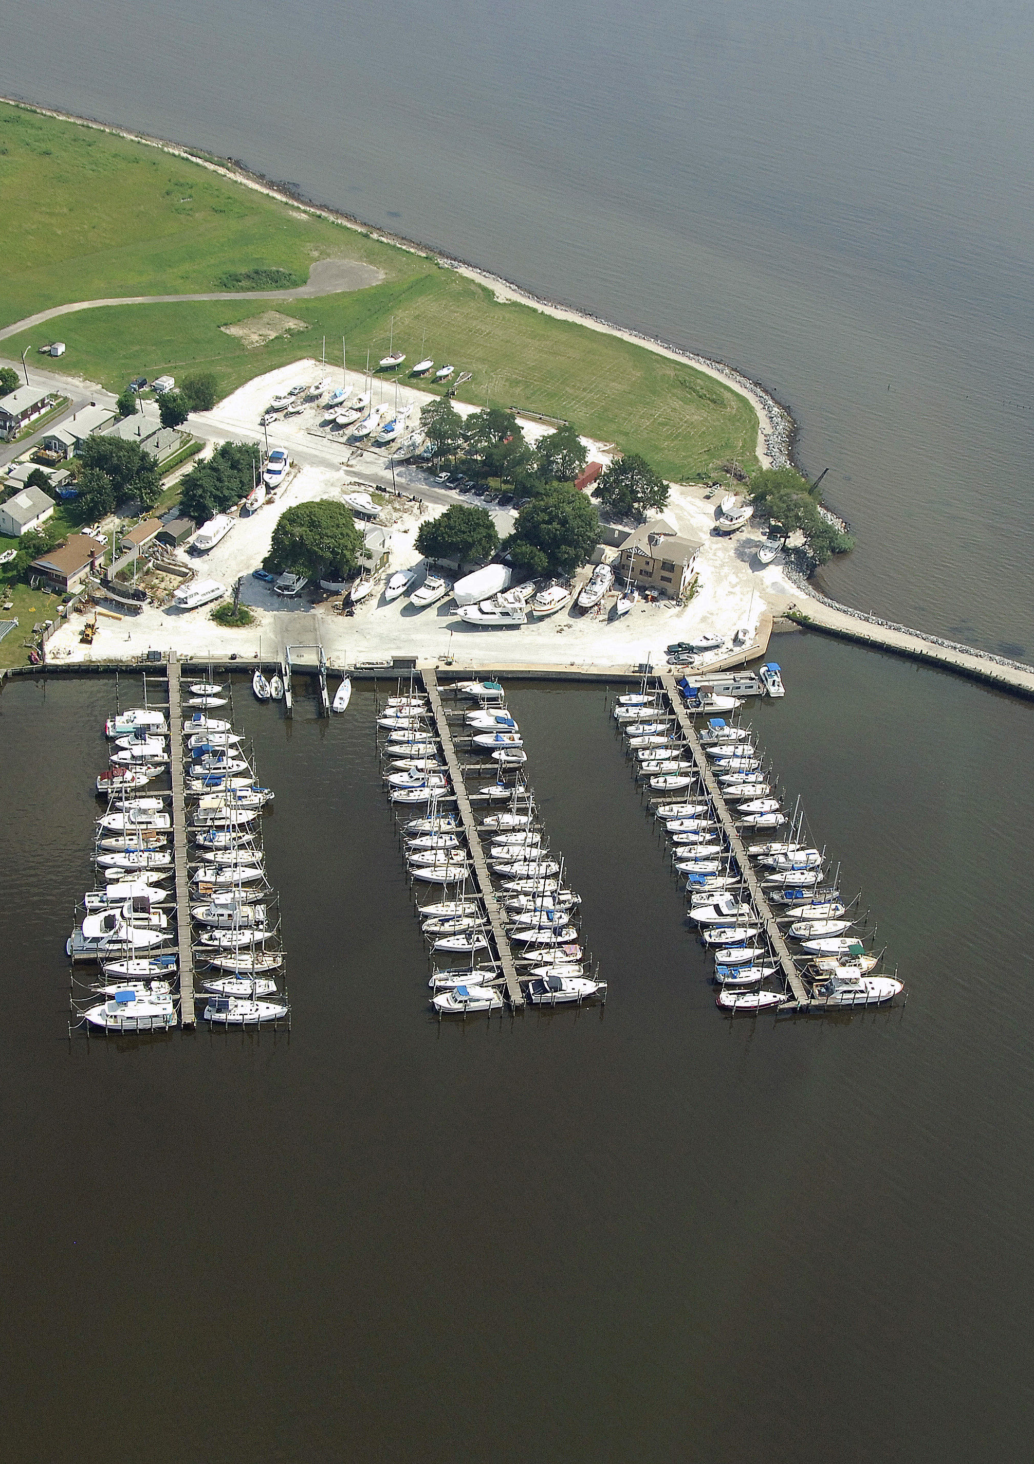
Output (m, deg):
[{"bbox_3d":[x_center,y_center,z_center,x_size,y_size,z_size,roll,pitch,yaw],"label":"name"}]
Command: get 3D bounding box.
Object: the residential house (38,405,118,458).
[{"bbox_3d":[-90.400,-62.456,455.659,7.060,4.680,16.290,18,37,19],"label":"residential house"}]

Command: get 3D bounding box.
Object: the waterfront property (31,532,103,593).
[{"bbox_3d":[-82.310,-31.760,405.310,8.560,4.980,12.670,18,36,20],"label":"waterfront property"}]

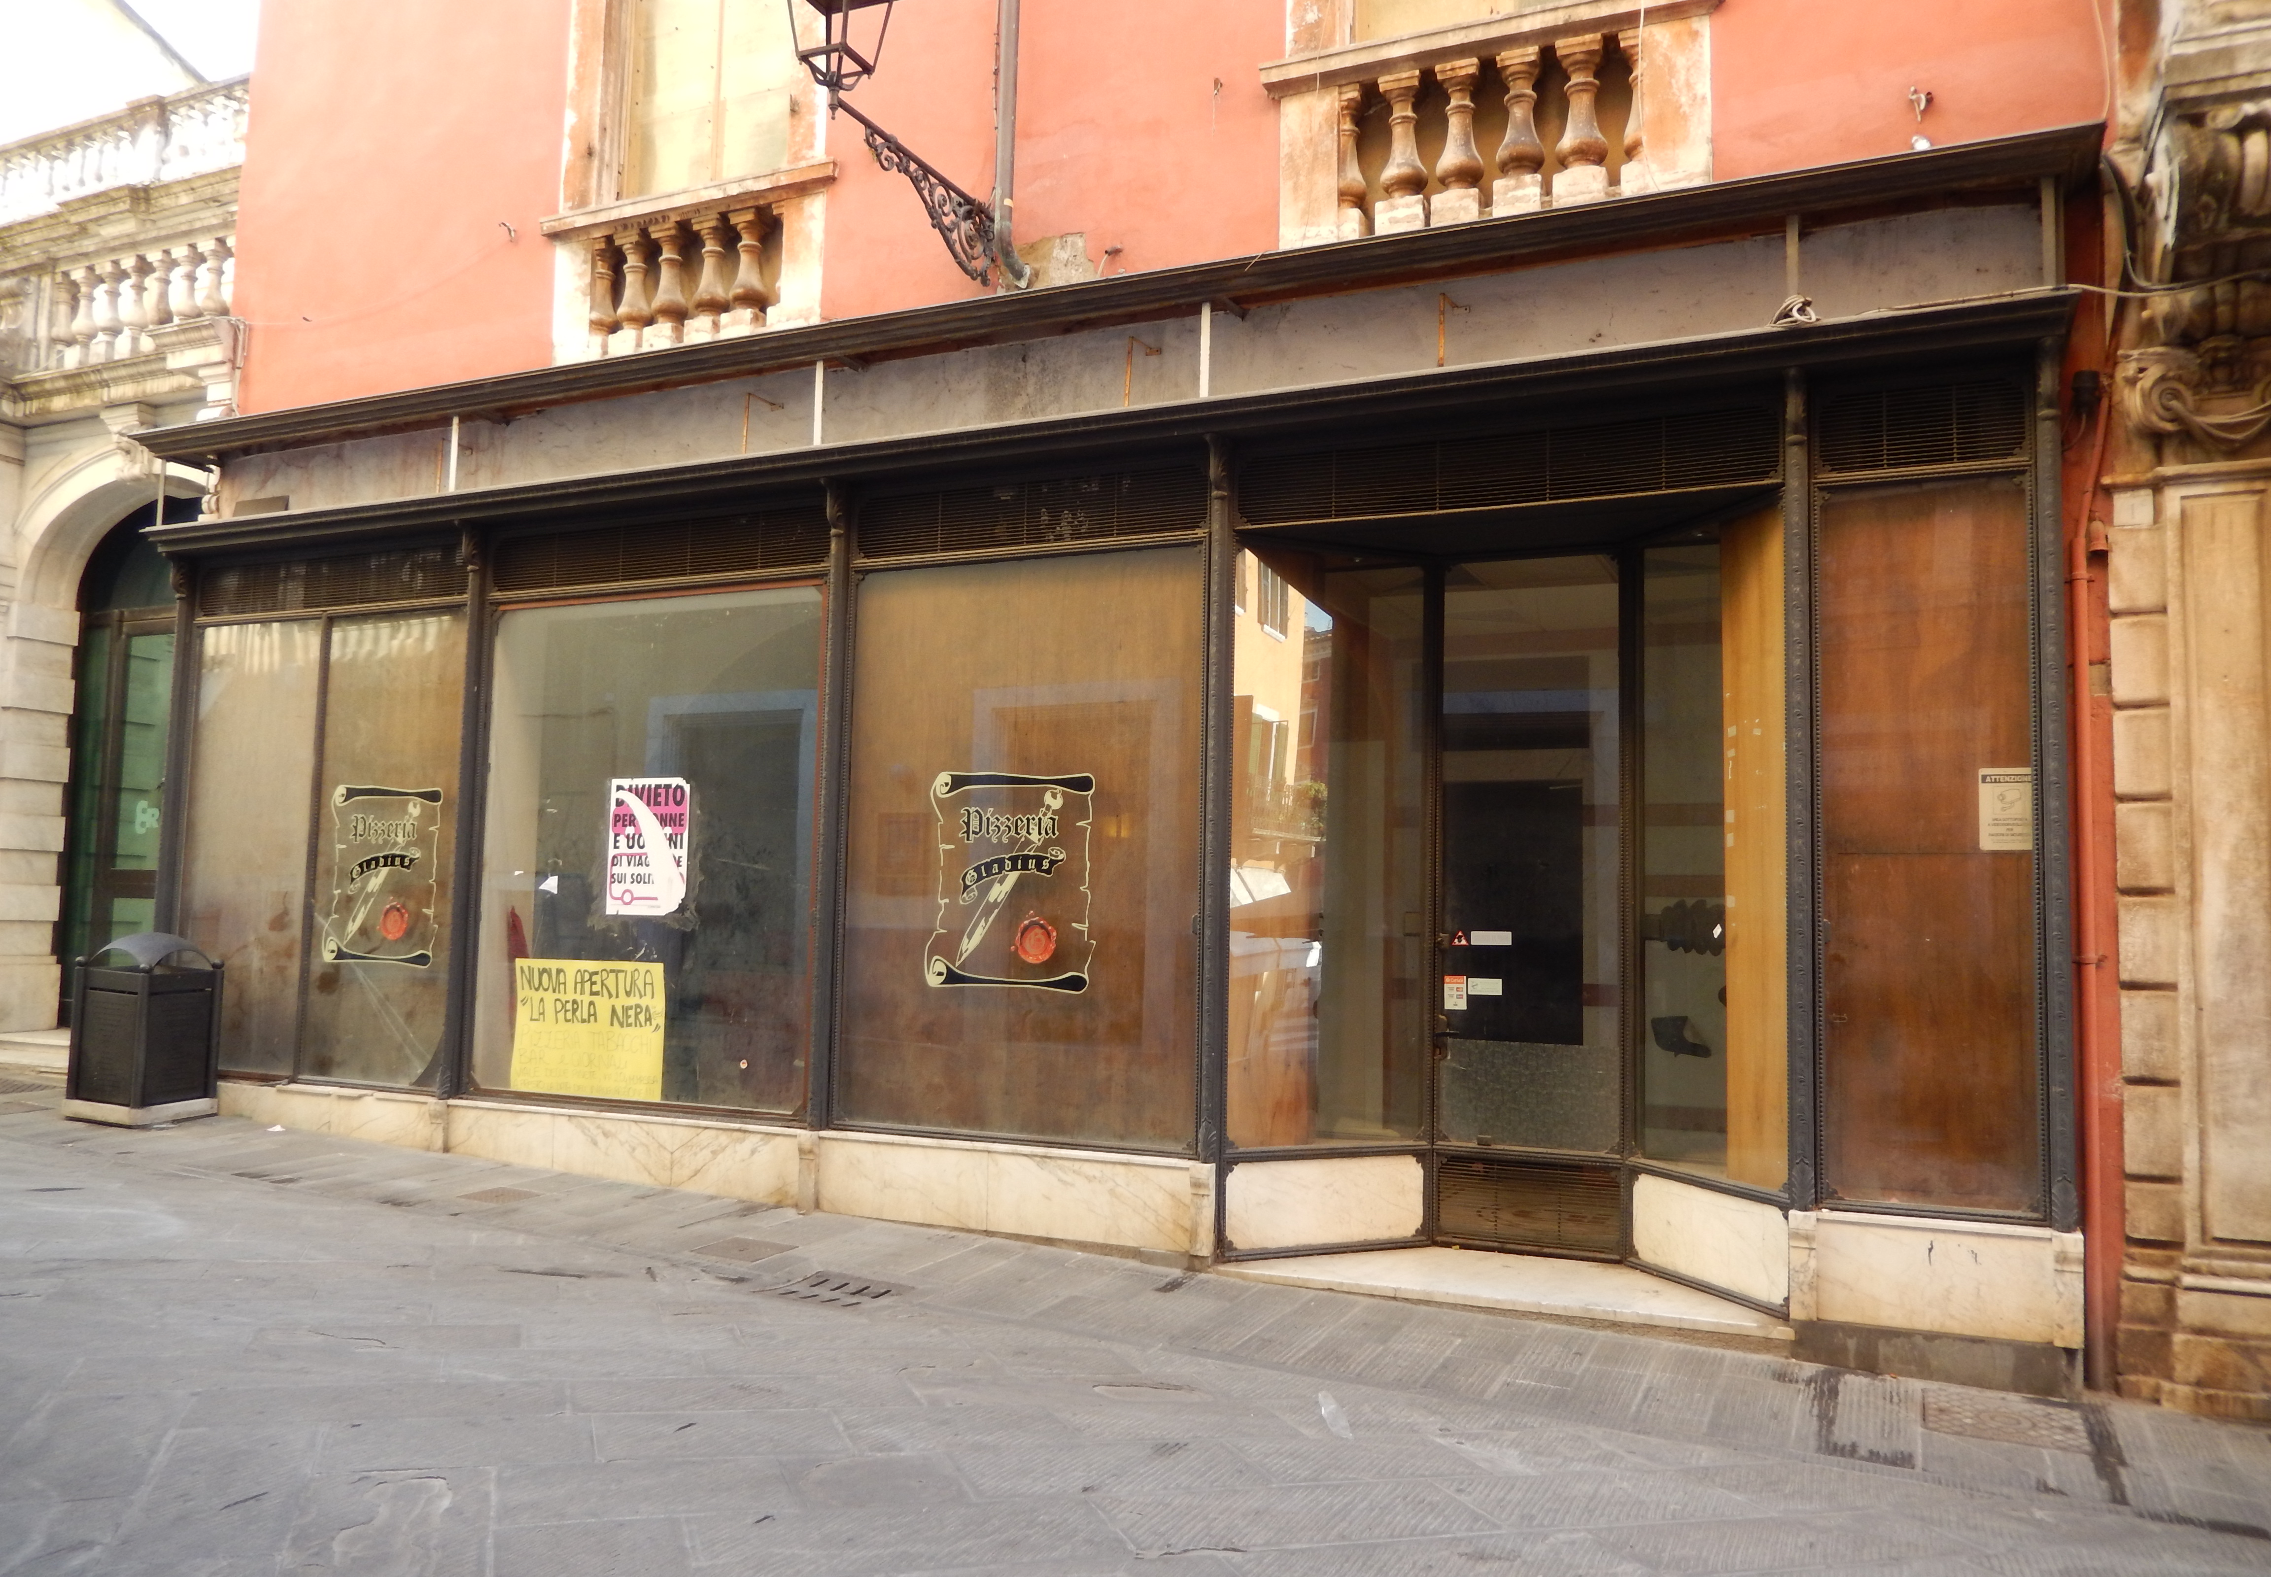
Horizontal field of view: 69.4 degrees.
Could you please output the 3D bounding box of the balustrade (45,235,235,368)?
[{"bbox_3d":[-7.015,-3.457,11.676,2.182,0.792,0.264,-1,-5,25],"label":"balustrade"}]

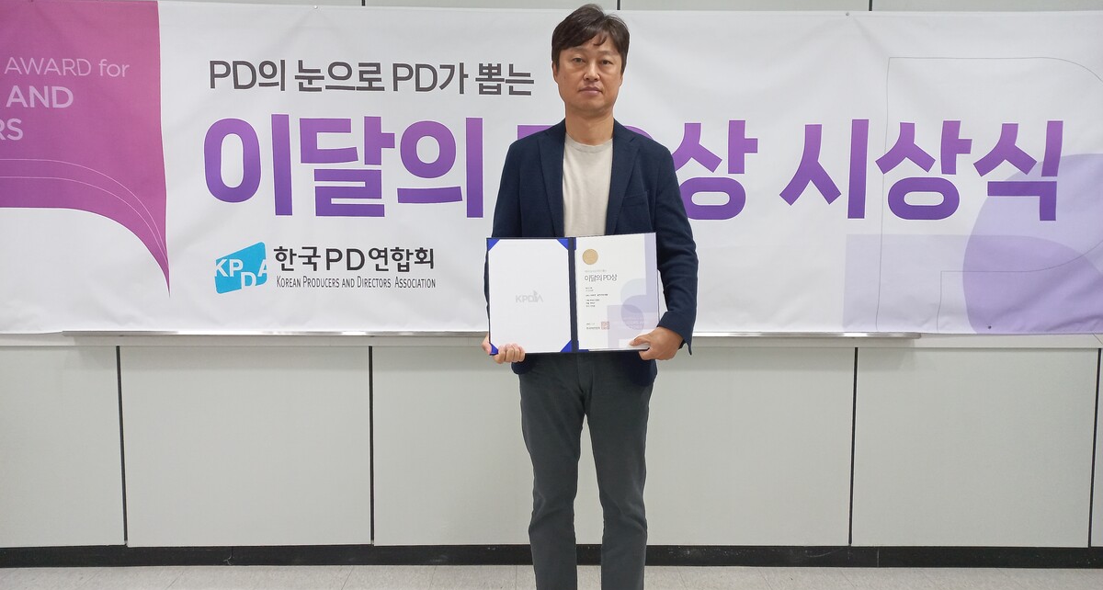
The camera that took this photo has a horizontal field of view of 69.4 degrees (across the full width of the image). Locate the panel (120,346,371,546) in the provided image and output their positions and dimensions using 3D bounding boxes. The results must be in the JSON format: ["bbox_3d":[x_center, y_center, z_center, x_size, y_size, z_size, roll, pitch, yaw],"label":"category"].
[{"bbox_3d":[-1.114,0.553,2.921,0.881,0.744,0.030,0,5,-1],"label":"panel"}]

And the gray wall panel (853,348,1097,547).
[{"bbox_3d":[1.564,0.567,2.963,0.881,0.744,0.030,0,5,-1],"label":"gray wall panel"}]

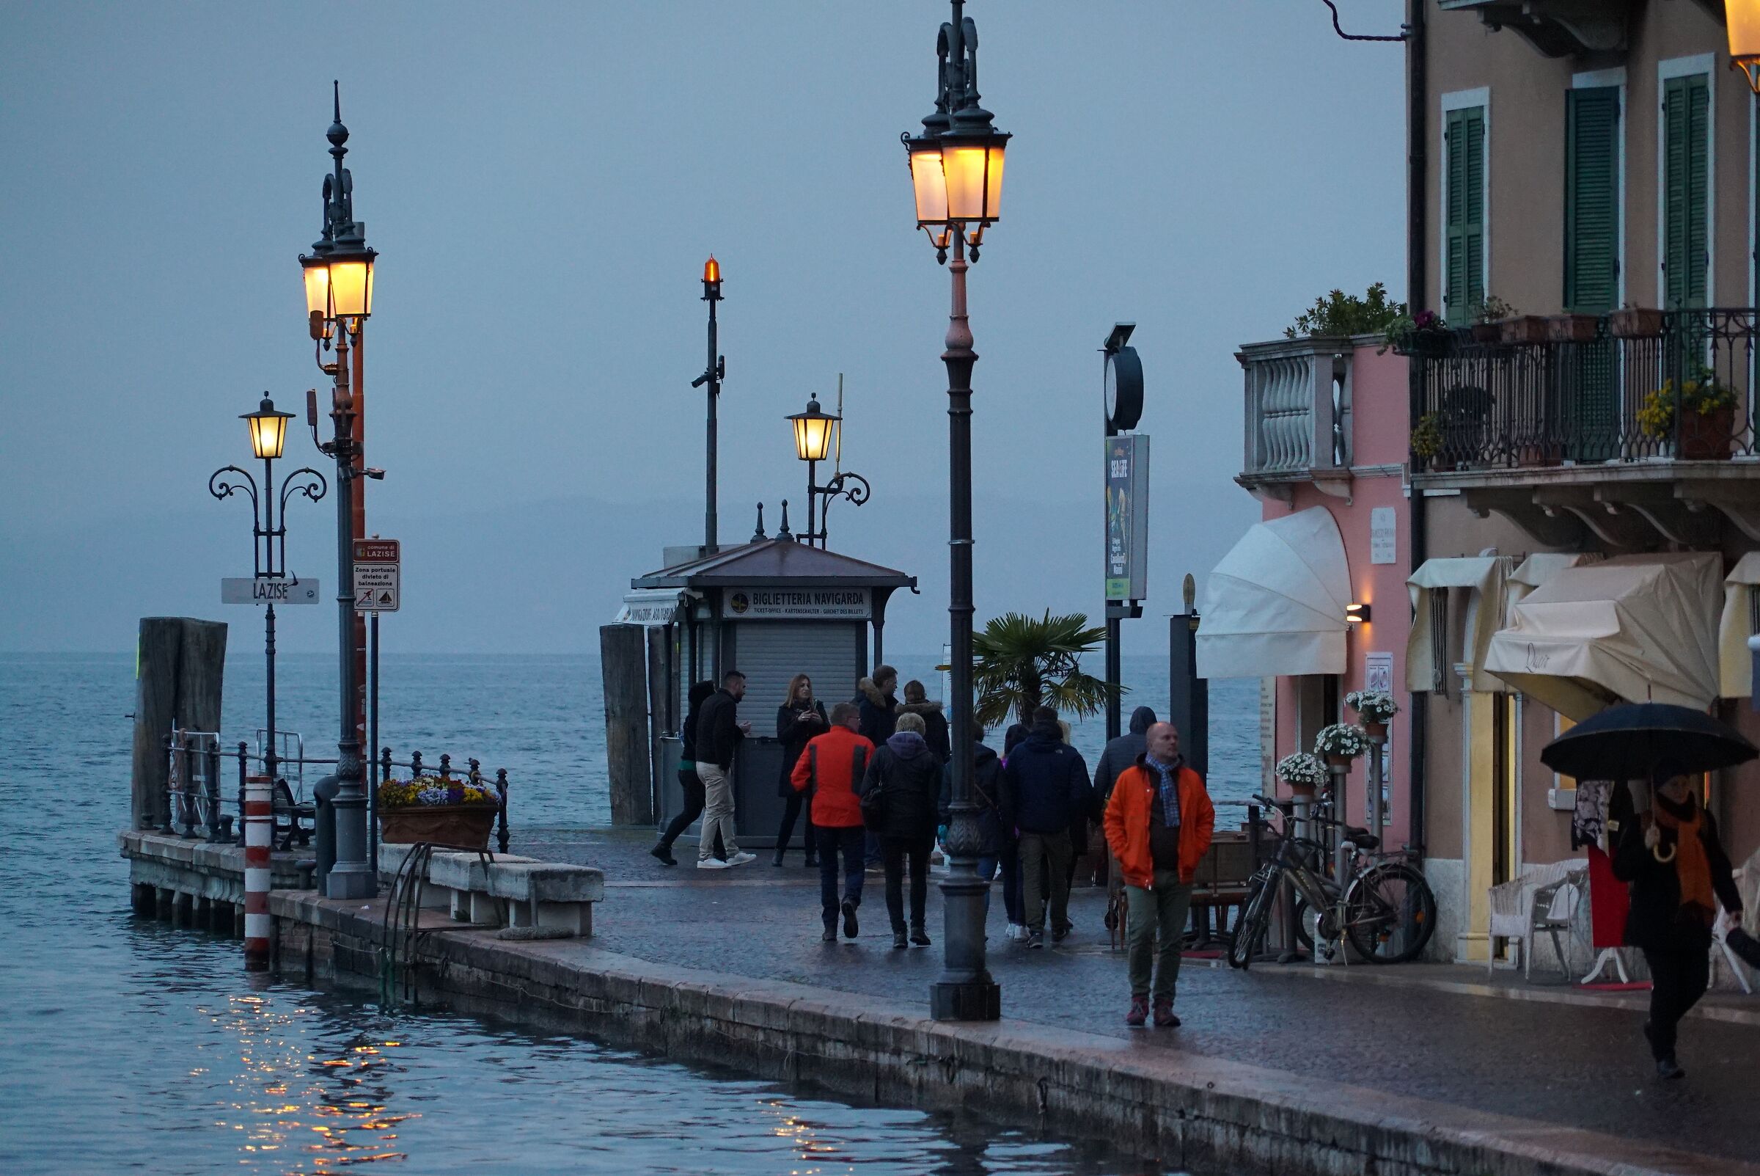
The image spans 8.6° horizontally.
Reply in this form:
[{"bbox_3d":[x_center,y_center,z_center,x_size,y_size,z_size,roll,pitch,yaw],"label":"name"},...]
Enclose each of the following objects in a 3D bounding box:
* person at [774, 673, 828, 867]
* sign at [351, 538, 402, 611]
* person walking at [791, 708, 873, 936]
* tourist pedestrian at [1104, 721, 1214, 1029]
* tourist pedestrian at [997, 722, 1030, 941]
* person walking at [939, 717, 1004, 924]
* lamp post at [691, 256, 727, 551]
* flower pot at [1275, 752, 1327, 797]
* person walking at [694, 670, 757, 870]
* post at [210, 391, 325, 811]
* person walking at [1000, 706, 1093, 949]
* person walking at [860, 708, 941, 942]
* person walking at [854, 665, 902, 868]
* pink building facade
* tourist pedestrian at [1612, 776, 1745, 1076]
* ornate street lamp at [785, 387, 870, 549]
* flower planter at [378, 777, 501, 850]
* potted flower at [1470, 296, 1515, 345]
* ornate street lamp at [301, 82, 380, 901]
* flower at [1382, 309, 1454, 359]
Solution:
[{"bbox_3d":[-0.702,1.639,105.200,0.480,1.710,0.420,0,0,-23],"label":"person"},{"bbox_3d":[-4.185,-0.103,97.500,0.405,0.605,0.050,0,0,5],"label":"sign"},{"bbox_3d":[-0.341,1.704,85.600,0.600,1.740,0.450,0,0,9],"label":"person walking"},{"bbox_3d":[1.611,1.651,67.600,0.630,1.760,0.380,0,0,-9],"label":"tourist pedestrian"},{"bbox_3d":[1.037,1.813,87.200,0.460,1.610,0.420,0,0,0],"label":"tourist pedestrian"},{"bbox_3d":[0.692,1.772,86.200,0.520,1.640,0.420,0,0,-3],"label":"person walking"},{"bbox_3d":[-1.722,-0.436,120.000,0.340,5.900,0.320,0,0,0],"label":"lamp post"},{"bbox_3d":[2.985,1.317,83.000,0.380,0.310,0.380,0,0,0],"label":"flower pot"},{"bbox_3d":[-1.402,1.659,106.900,0.560,1.790,0.520,0,0,-18],"label":"person walking"},{"bbox_3d":[-6.032,0.326,116.000,1.160,4.500,0.560,0,0,0],"label":"post"},{"bbox_3d":[1.224,1.743,85.300,0.620,1.760,0.450,0,0,-3],"label":"person walking"},{"bbox_3d":[0.158,1.736,84.200,0.560,1.690,0.420,0,0,5],"label":"person walking"},{"bbox_3d":[-0.018,1.614,104.800,0.400,1.830,0.520,0,0,-41],"label":"person walking"},{"bbox_3d":[2.970,0.420,83.000,1.250,4.350,3.800,0,0,-15],"label":"pink building facade"},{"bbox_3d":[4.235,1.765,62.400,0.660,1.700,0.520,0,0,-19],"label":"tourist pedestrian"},{"bbox_3d":[-0.514,0.298,115.500,0.840,4.440,0.560,0,0,0],"label":"ornate street lamp"},{"bbox_3d":[-3.685,1.871,98.000,1.030,0.620,0.500,0,0,14],"label":"flower planter"},{"bbox_3d":[4.016,-1.750,76.800,0.300,0.320,0.310,0,0,-15],"label":"potted flower"},{"bbox_3d":[-4.413,-0.792,96.600,0.500,6.720,1.200,-1,0,-15],"label":"ornate street lamp"},{"bbox_3d":[3.687,-1.744,80.500,0.500,0.340,0.450,0,0,-11],"label":"flower"}]

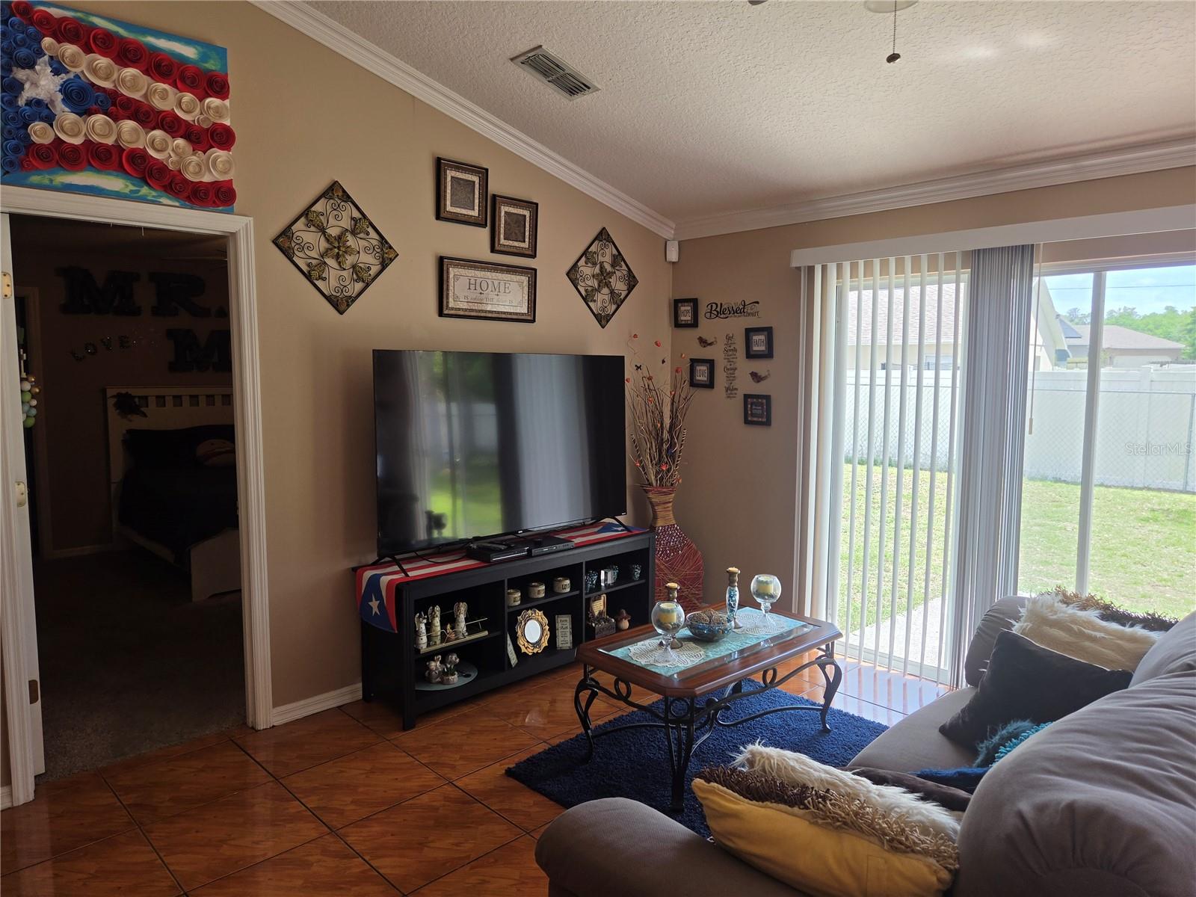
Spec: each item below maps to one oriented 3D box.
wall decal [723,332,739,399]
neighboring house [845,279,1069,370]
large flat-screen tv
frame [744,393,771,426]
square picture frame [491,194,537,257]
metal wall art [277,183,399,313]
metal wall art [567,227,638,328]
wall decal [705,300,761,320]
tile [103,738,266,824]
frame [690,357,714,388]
[{"bbox_3d":[0.786,-0.487,4.716,0.004,0.390,0.112,-5,8,-44],"label":"wall decal"},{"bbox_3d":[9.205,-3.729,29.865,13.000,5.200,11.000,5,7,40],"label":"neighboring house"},{"bbox_3d":[-0.425,-0.021,4.004,1.550,0.907,0.075,-5,8,-44],"label":"large flat-screen tv"},{"bbox_3d":[0.918,-0.221,4.593,0.020,0.175,0.176,-5,8,-44],"label":"frame"},{"bbox_3d":[-0.423,-1.136,4.088,0.275,0.288,0.030,-5,8,-44],"label":"square picture frame"},{"bbox_3d":[-1.119,-0.870,3.457,0.583,0.574,0.020,-5,8,-44],"label":"metal wall art"},{"bbox_3d":[0.043,-0.980,4.580,0.585,0.575,0.020,-5,8,-44],"label":"metal wall art"},{"bbox_3d":[0.787,-0.813,4.660,0.010,0.106,0.405,-5,8,-44],"label":"wall decal"},{"bbox_3d":[-1.517,1.237,2.965,0.455,0.010,0.455,-5,8,-44],"label":"tile"},{"bbox_3d":[0.626,-0.457,4.847,0.022,0.177,0.183,-5,8,-44],"label":"frame"}]

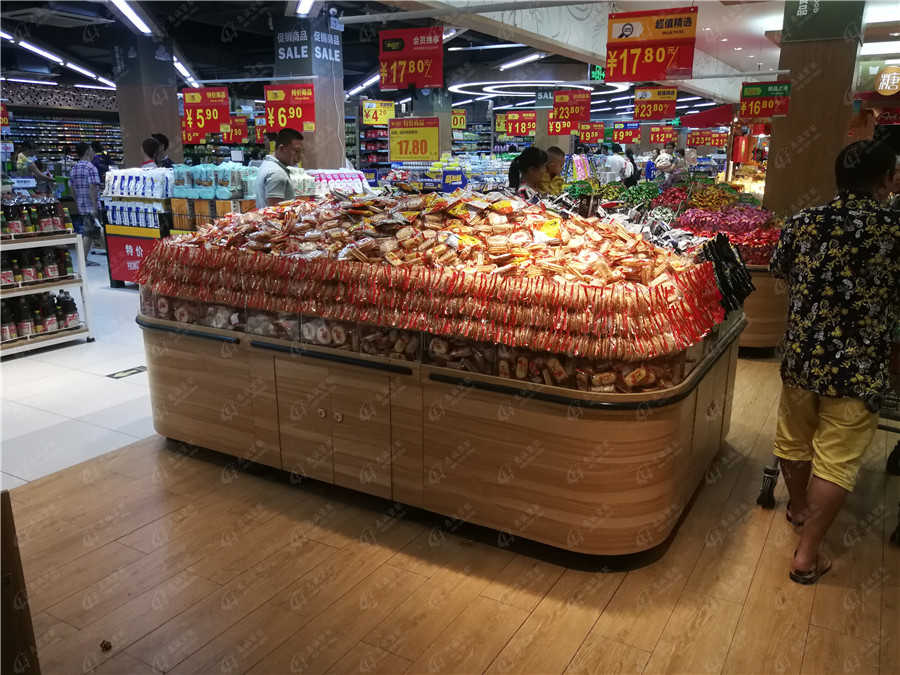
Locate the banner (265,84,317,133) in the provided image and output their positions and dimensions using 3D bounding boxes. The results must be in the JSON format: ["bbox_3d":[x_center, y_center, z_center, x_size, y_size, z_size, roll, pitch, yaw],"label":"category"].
[{"bbox_3d":[-1.457,-2.078,6.384,0.513,0.414,0.020,5,15,19],"label":"banner"}]

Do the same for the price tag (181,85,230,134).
[{"bbox_3d":[-2.384,-2.218,6.863,0.544,0.415,0.020,5,15,19],"label":"price tag"}]

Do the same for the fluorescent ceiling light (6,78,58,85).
[{"bbox_3d":[-9.662,-5.917,16.269,0.070,0.060,1.220,8,16,28],"label":"fluorescent ceiling light"}]

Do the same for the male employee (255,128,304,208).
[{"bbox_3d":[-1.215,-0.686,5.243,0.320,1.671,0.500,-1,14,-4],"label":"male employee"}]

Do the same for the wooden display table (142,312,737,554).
[{"bbox_3d":[-0.071,0.178,3.733,2.837,0.680,1.823,8,17,29],"label":"wooden display table"}]

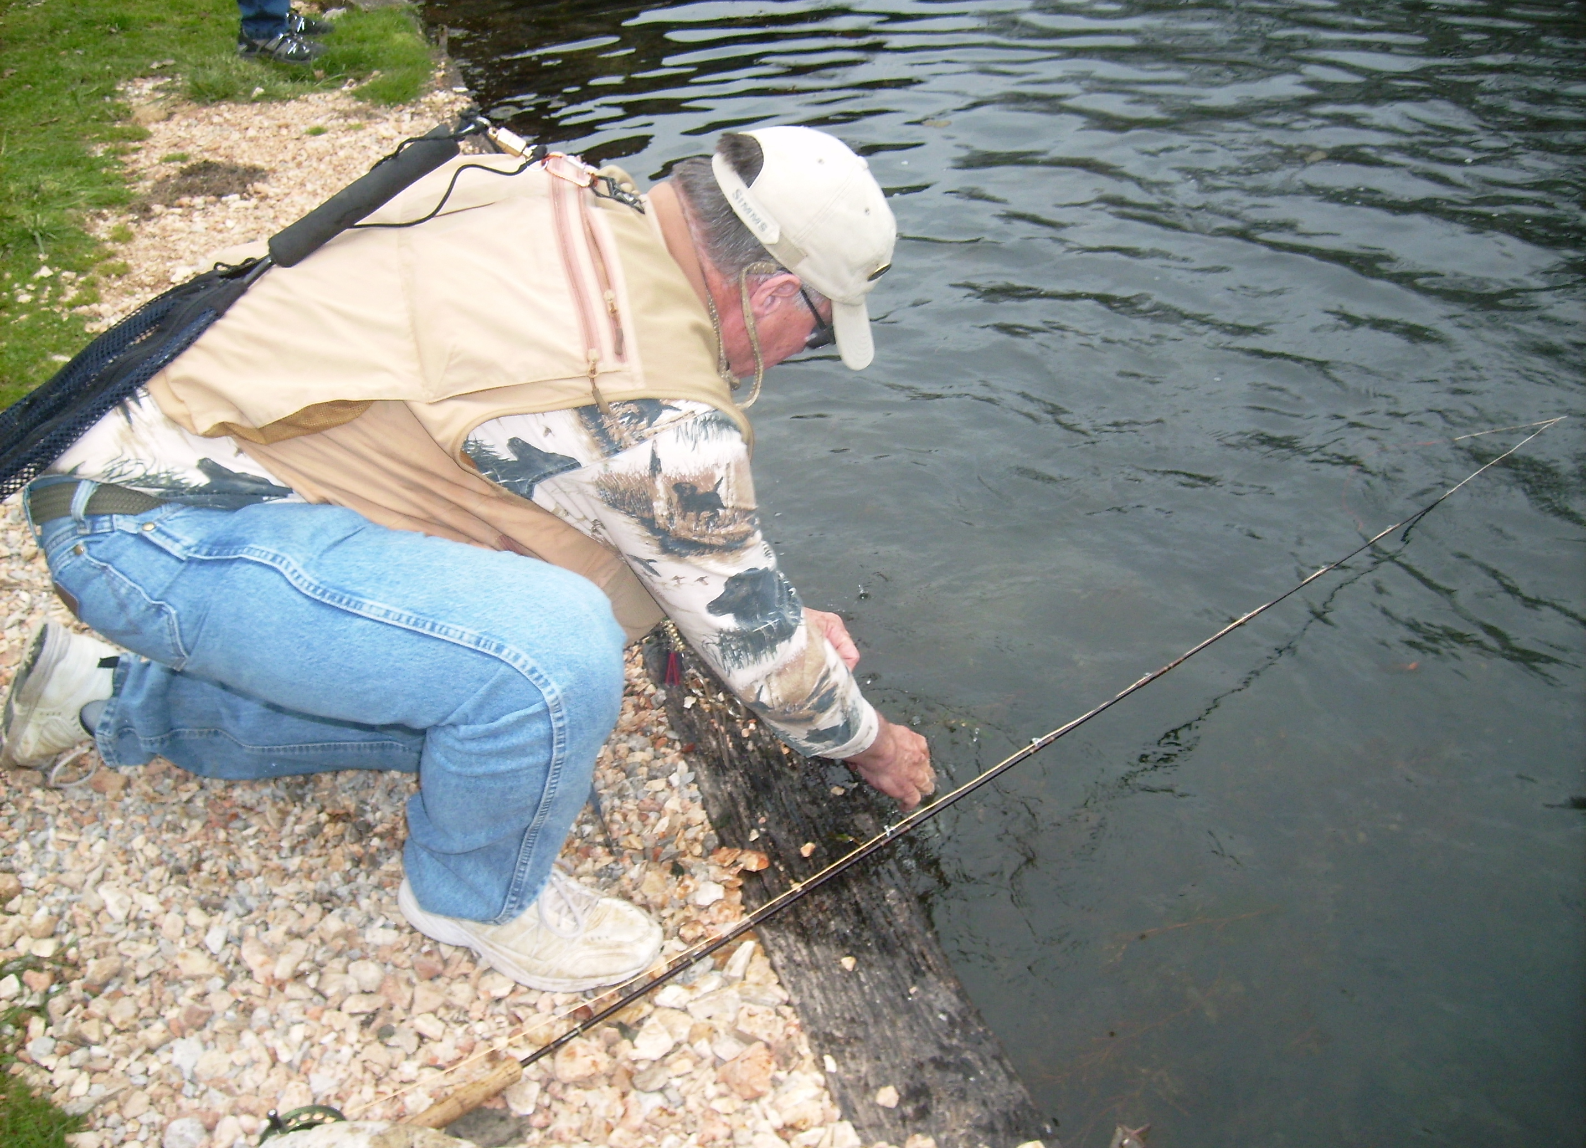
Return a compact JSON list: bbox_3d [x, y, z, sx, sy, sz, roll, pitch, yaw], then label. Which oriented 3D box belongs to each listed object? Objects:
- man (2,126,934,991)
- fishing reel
[{"bbox_3d":[-0.388,-0.046,1.606,1.130,0.910,0.560,0,35,-4],"label":"man"},{"bbox_3d":[-0.461,0.558,1.409,0.090,0.052,0.098,-29,39,-33],"label":"fishing reel"}]

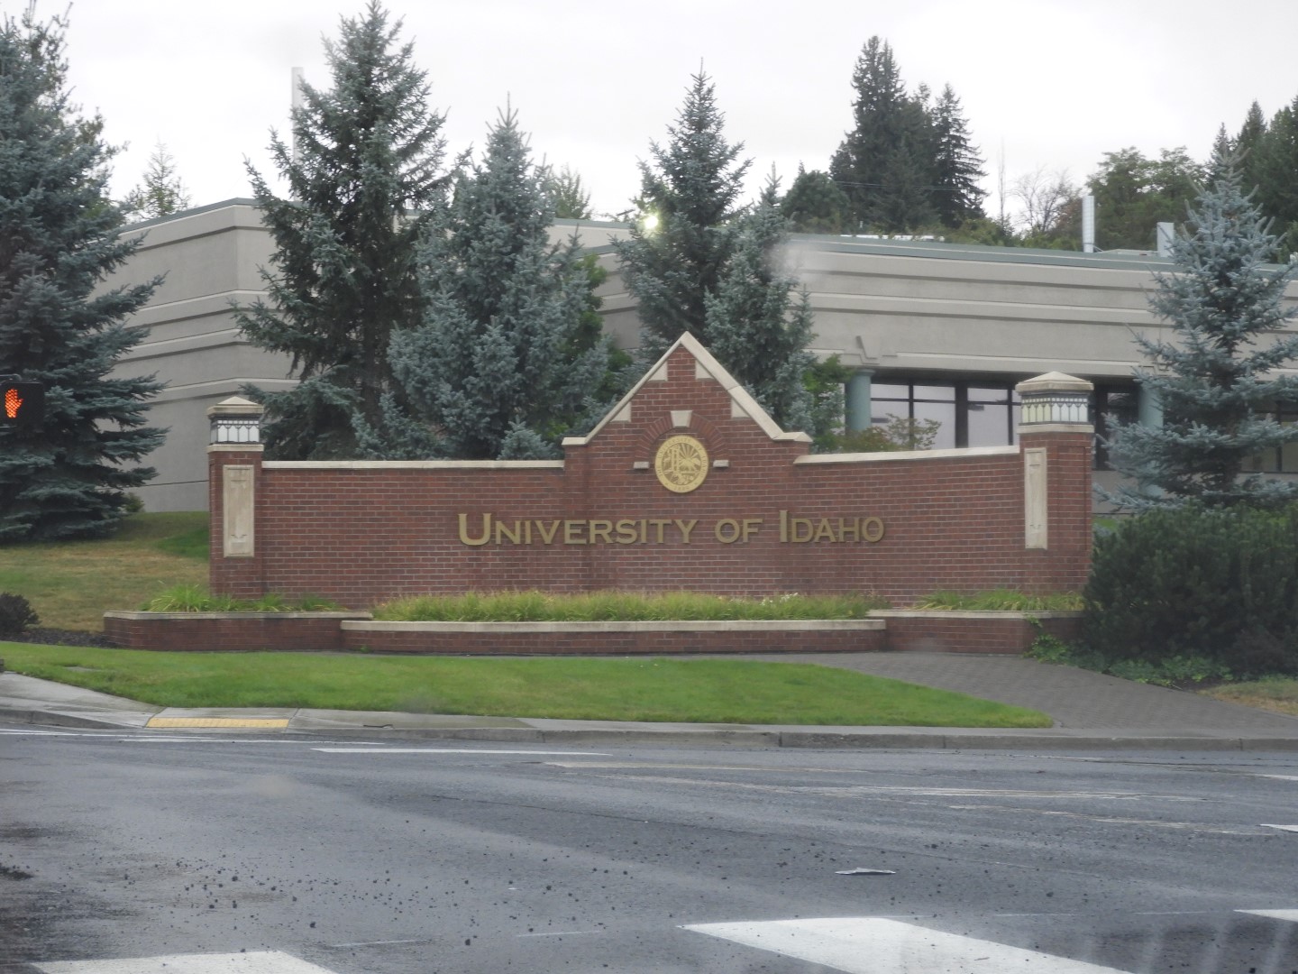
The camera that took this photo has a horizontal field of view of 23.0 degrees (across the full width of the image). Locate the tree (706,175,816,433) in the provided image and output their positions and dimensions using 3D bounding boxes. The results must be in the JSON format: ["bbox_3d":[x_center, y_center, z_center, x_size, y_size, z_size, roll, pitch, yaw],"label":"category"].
[{"bbox_3d":[1.772,-1.697,47.000,2.300,5.920,2.300,0,-1,0],"label":"tree"}]

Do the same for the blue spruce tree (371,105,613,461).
[{"bbox_3d":[-2.226,-2.181,46.800,3.700,7.000,3.700,0,-1,0],"label":"blue spruce tree"}]

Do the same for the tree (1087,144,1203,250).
[{"bbox_3d":[25.644,-13.911,165.000,6.600,7.400,6.600,0,-1,0],"label":"tree"}]

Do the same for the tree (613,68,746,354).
[{"bbox_3d":[0.795,-2.654,49.500,3.300,7.780,3.300,0,-1,0],"label":"tree"}]

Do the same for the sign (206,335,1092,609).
[{"bbox_3d":[0.000,-0.200,40.800,11.800,3.600,2.600,-1,-2,20],"label":"sign"}]

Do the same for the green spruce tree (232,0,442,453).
[{"bbox_3d":[-4.326,-3.079,49.000,4.200,8.730,4.200,0,-1,0],"label":"green spruce tree"}]

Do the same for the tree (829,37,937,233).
[{"bbox_3d":[14.667,-21.157,200.000,7.000,14.130,7.000,0,-1,0],"label":"tree"}]

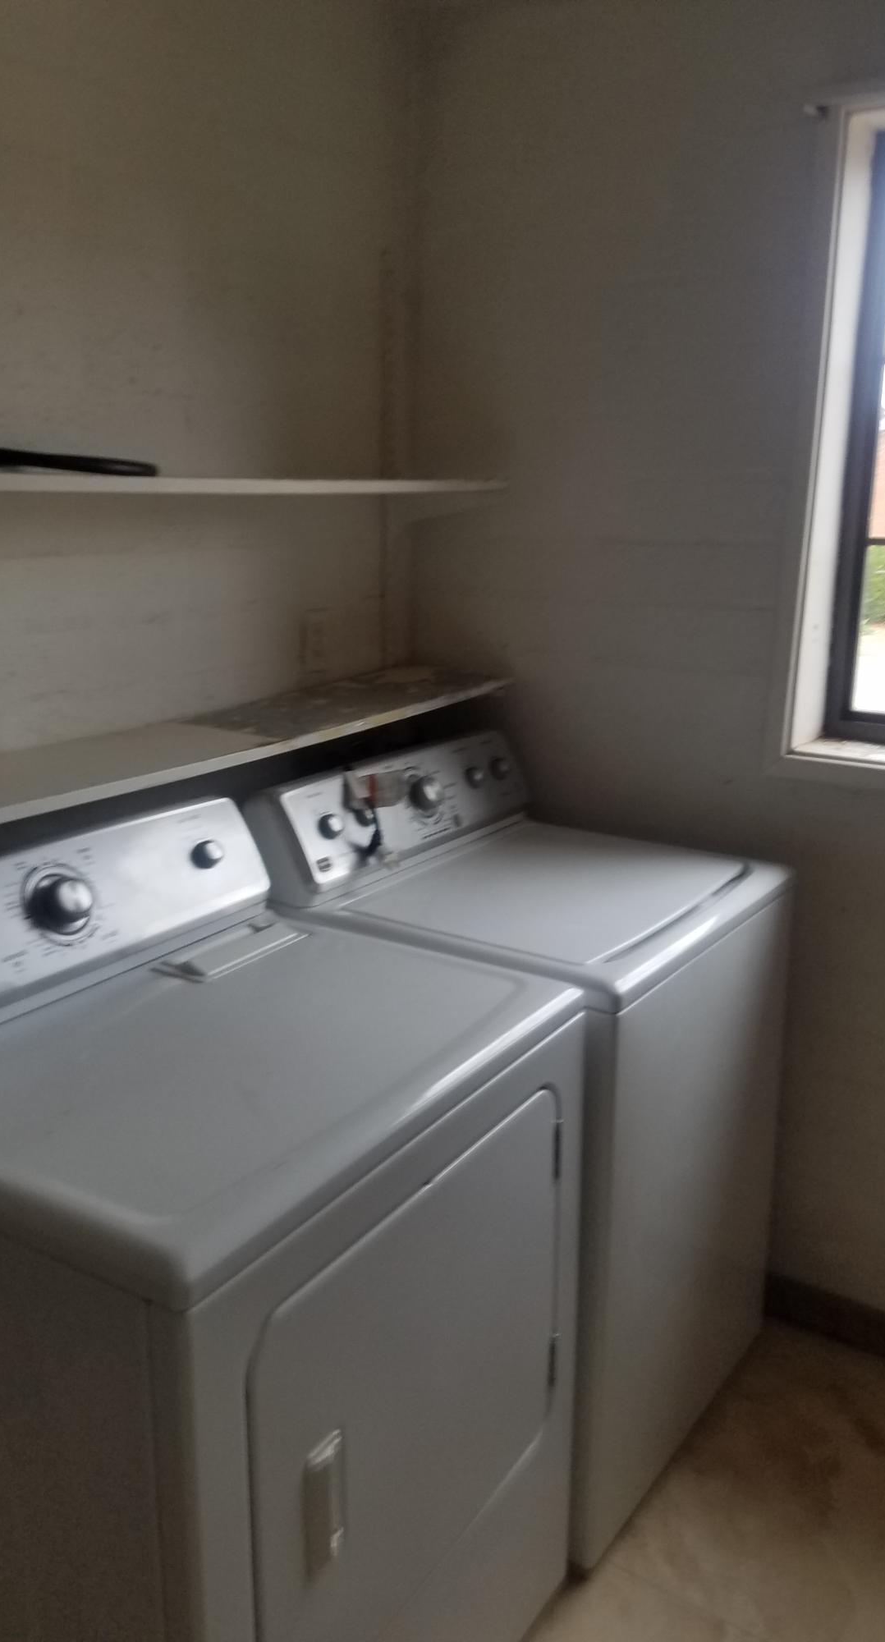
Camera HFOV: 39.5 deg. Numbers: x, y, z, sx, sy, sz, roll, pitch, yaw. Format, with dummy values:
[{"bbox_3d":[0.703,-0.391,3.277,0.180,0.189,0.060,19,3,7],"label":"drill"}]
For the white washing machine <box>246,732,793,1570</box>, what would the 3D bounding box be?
[{"bbox_3d":[0.142,0.460,2.154,0.680,1.100,0.690,11,18,34],"label":"white washing machine"}]

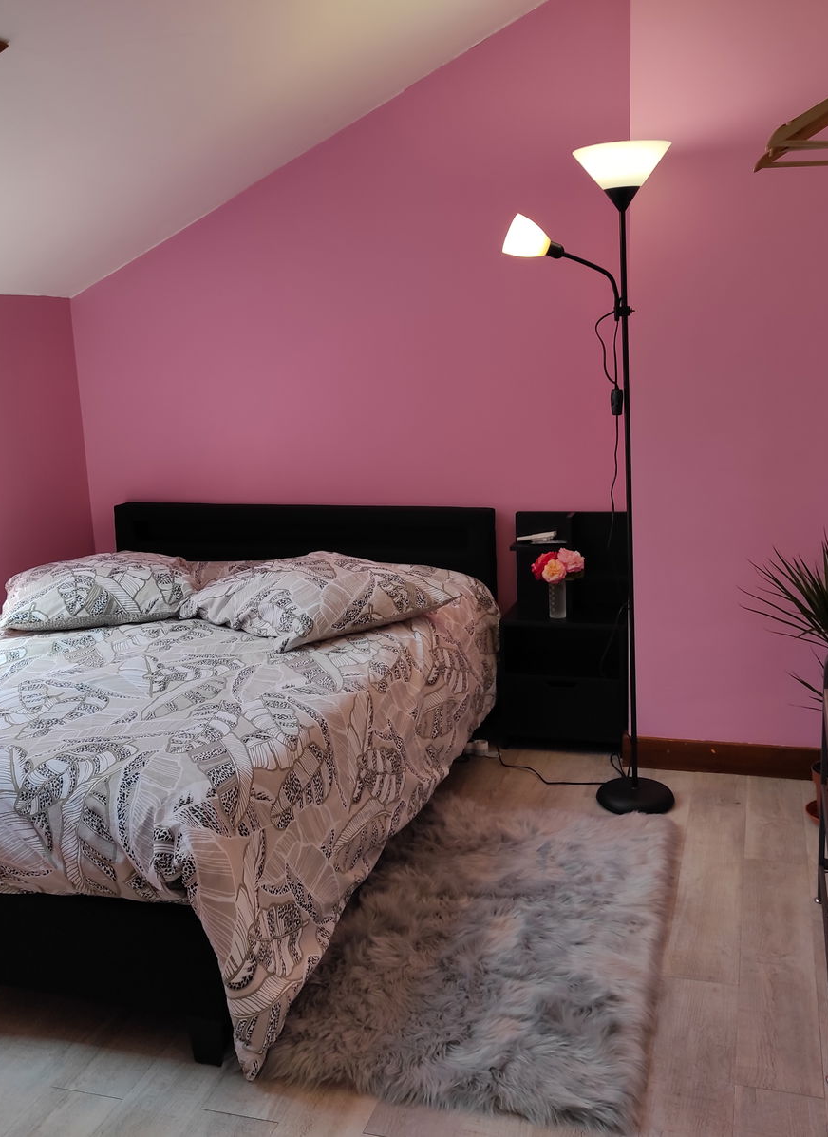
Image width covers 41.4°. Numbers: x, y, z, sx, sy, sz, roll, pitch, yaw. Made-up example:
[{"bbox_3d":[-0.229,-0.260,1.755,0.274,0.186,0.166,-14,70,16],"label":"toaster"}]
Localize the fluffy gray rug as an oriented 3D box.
[{"bbox_3d":[0.219,0.800,2.561,0.697,0.060,1.244,1,13,18],"label":"fluffy gray rug"}]

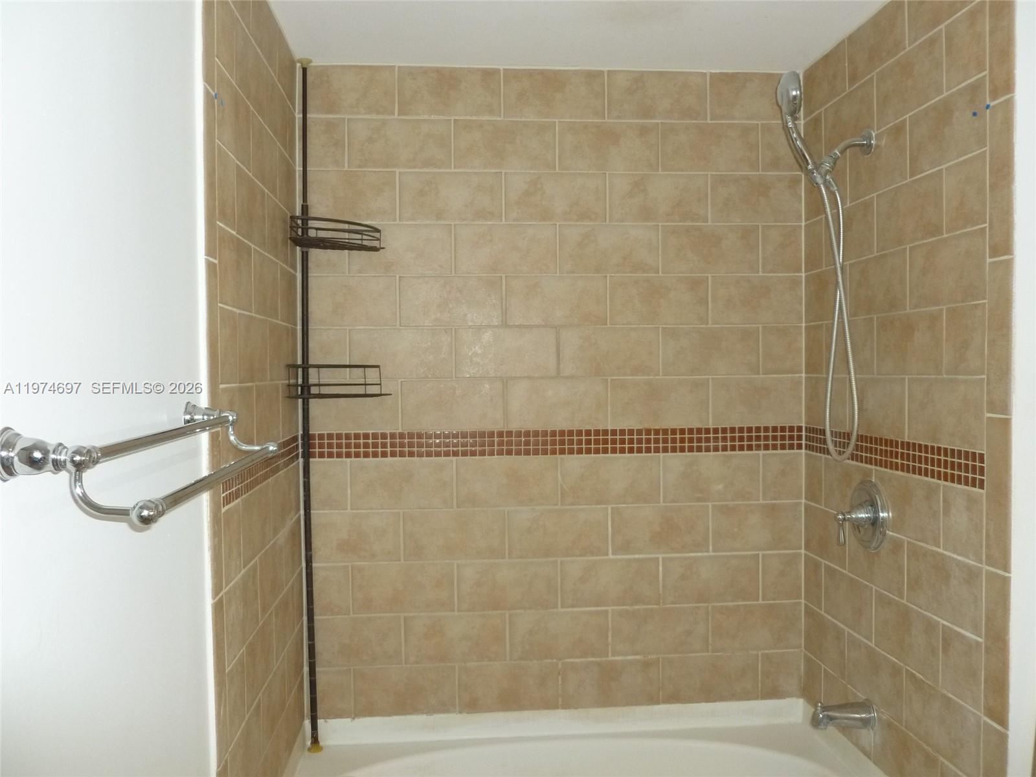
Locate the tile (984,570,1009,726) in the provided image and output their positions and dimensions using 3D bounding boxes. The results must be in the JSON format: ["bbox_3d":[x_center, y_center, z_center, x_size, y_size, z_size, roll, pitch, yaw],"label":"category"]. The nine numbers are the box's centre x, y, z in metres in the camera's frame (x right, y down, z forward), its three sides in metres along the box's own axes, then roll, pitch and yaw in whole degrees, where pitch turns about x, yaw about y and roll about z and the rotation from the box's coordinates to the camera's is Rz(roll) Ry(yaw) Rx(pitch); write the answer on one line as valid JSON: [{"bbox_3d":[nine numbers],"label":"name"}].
[{"bbox_3d":[0.955,0.515,1.663,0.010,0.304,0.078,-1,1,-5],"label":"tile"}]

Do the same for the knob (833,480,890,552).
[{"bbox_3d":[0.848,0.322,2.121,0.100,0.181,0.181,-1,1,-5],"label":"knob"}]

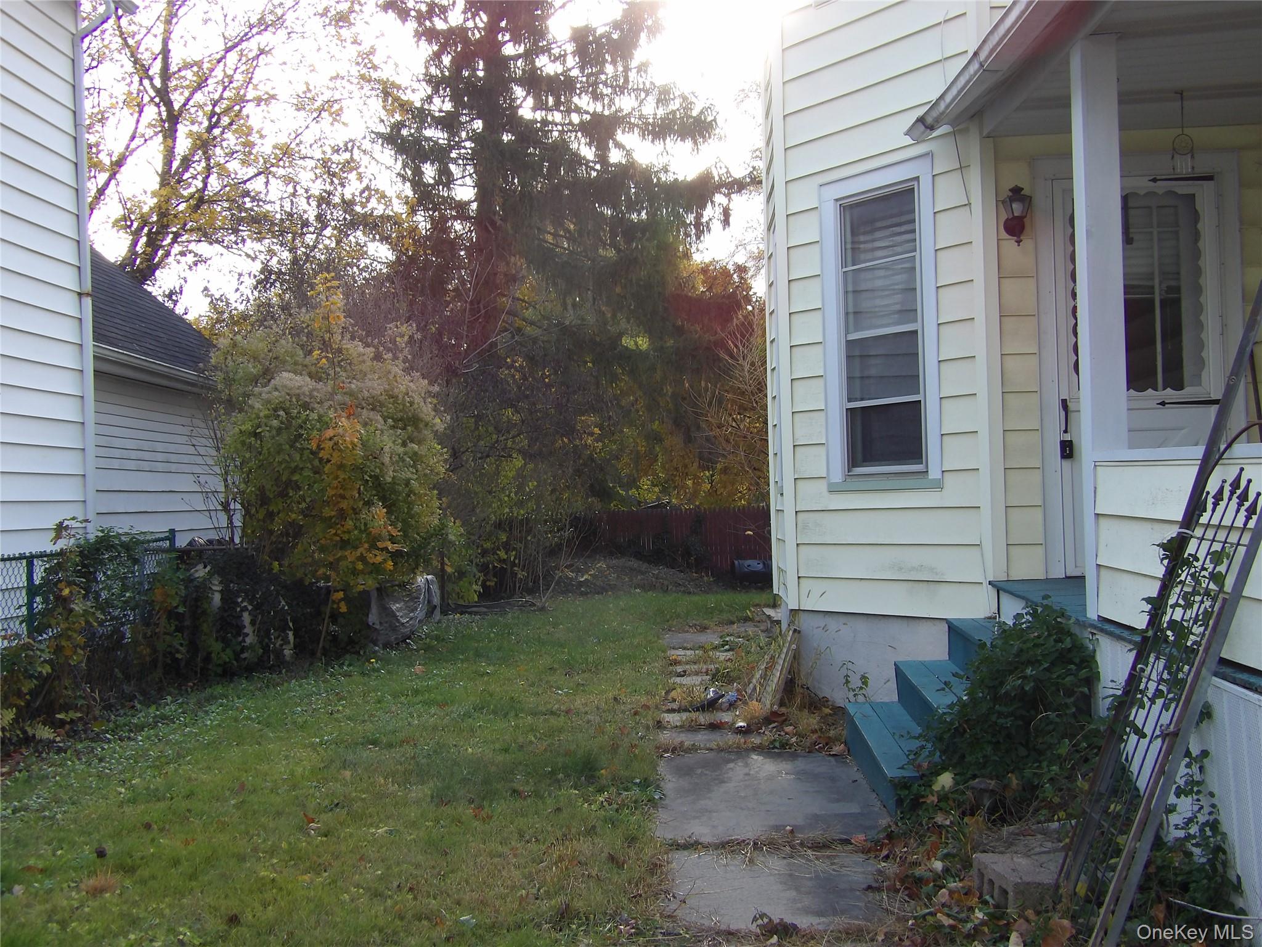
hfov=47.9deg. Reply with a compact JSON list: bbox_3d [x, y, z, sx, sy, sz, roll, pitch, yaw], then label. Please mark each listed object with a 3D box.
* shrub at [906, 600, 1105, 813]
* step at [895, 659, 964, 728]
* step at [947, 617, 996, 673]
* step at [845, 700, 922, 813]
[{"bbox_3d":[1.506,0.947,5.700,0.710,0.820,0.720,-2,-1,0],"label":"shrub"},{"bbox_3d":[1.488,1.103,6.588,0.280,0.210,1.620,-2,1,2],"label":"step"},{"bbox_3d":[1.755,0.881,6.588,0.275,0.210,1.620,-2,1,2],"label":"step"},{"bbox_3d":[1.229,1.310,6.588,0.280,0.190,1.620,-2,1,2],"label":"step"}]

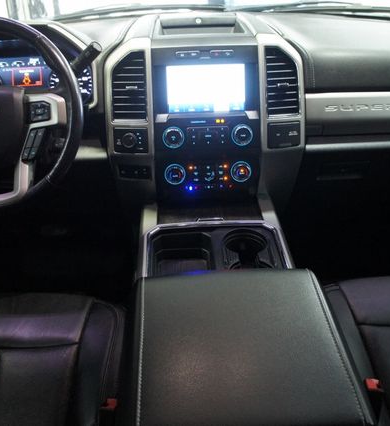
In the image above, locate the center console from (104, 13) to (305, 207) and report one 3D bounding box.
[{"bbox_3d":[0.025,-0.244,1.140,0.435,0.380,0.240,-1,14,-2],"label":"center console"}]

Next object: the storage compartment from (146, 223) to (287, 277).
[{"bbox_3d":[0.041,0.097,0.960,0.275,0.090,0.200,-1,25,-2],"label":"storage compartment"}]

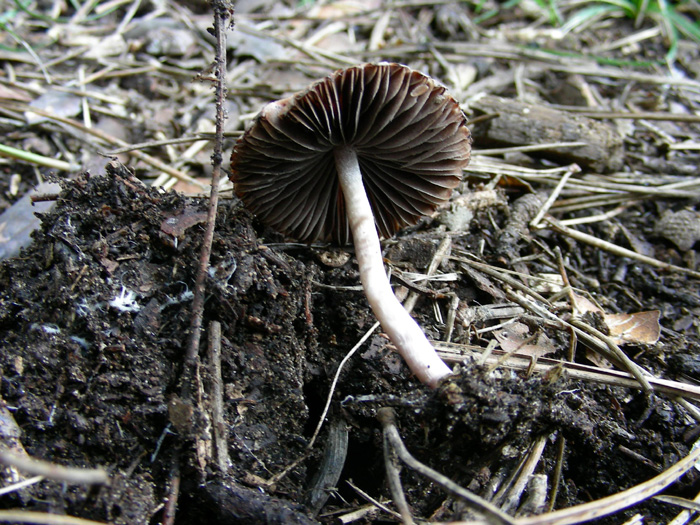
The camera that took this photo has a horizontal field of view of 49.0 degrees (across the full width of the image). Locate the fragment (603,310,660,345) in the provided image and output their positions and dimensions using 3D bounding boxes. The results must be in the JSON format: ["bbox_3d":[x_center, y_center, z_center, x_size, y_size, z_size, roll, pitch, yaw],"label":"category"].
[{"bbox_3d":[0.070,0.016,0.190,0.014,0.003,0.012,-3,40,-3],"label":"fragment"}]

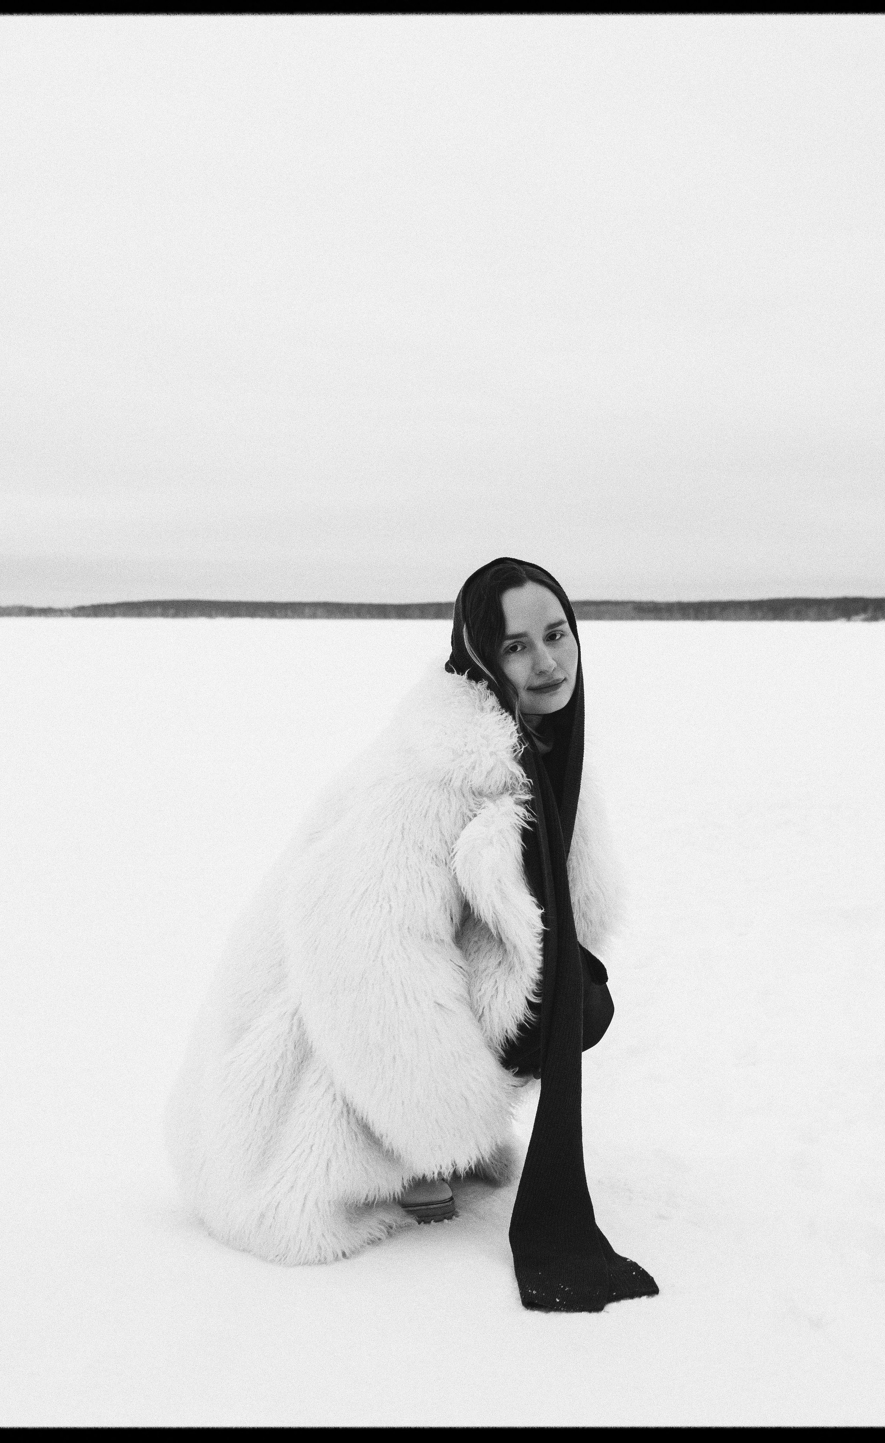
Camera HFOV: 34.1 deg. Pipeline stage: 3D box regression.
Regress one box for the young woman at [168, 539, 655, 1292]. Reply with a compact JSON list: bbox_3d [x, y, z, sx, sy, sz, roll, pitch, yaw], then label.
[{"bbox_3d":[-0.038,0.242,2.148,0.710,0.970,0.560,3,5,33],"label":"young woman"}]

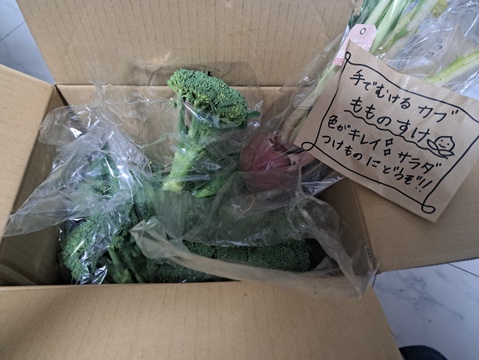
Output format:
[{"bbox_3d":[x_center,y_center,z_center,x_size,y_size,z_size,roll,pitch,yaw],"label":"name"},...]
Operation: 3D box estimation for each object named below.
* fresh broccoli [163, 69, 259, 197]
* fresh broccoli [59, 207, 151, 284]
[{"bbox_3d":[-0.045,-0.055,0.380,0.100,0.095,0.138,22,96,0],"label":"fresh broccoli"},{"bbox_3d":[-0.155,0.085,0.400,0.105,0.120,0.105,-37,22,0],"label":"fresh broccoli"}]

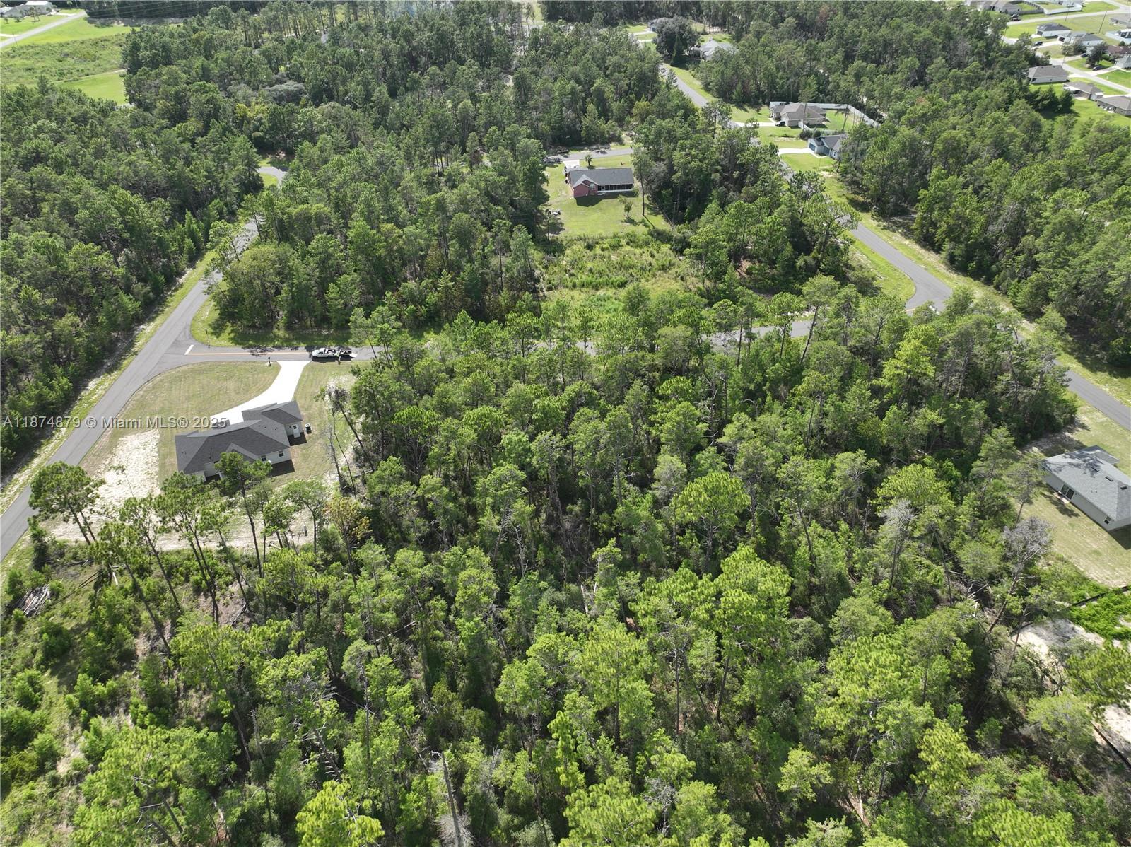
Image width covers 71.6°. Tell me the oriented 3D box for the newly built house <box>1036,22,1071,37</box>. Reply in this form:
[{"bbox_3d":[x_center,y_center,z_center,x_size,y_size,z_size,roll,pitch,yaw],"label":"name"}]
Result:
[{"bbox_3d":[297.710,-242.070,480.840,19.500,5.800,14.500,-6,37,-8],"label":"newly built house"}]

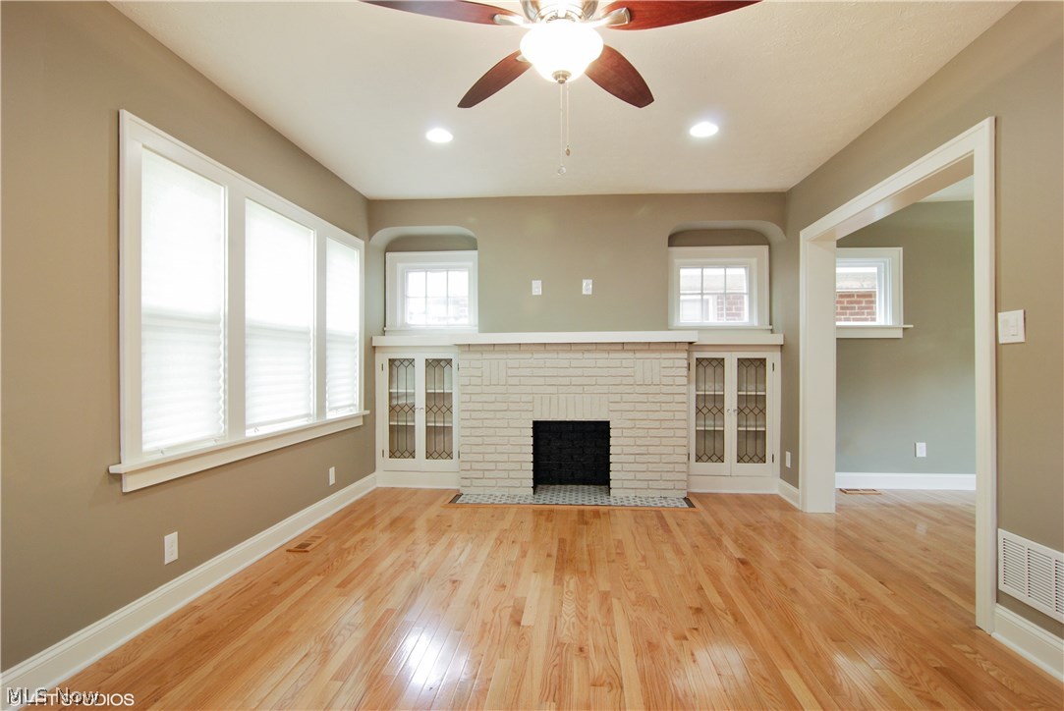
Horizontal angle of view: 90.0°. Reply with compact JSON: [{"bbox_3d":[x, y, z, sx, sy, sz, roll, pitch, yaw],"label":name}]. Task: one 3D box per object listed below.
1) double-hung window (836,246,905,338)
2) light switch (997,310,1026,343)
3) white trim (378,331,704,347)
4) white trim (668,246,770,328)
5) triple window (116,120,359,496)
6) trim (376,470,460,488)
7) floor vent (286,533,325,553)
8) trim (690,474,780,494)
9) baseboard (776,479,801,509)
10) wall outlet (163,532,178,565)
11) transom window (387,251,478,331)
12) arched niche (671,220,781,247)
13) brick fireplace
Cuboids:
[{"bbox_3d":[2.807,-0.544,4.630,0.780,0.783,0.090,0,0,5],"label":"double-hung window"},{"bbox_3d":[1.899,-0.112,2.118,0.015,0.125,0.125,0,0,5],"label":"light switch"},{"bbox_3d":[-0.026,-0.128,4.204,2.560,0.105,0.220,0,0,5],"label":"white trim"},{"bbox_3d":[1.536,-0.560,4.384,0.860,0.690,0.060,0,0,5],"label":"white trim"},{"bbox_3d":[-1.534,-0.202,3.255,0.110,1.514,2.380,0,0,5],"label":"triple window"},{"bbox_3d":[-0.939,1.026,4.377,0.700,0.143,0.020,0,0,5],"label":"trim"},{"bbox_3d":[-1.360,1.144,3.256,0.145,0.012,0.315,0,0,5],"label":"floor vent"},{"bbox_3d":[1.600,1.031,4.231,0.690,0.138,0.020,0,0,5],"label":"trim"},{"bbox_3d":[1.938,1.030,4.013,0.020,0.138,0.420,0,0,5],"label":"baseboard"},{"bbox_3d":[-1.502,0.806,2.223,0.010,0.116,0.073,0,0,5],"label":"wall outlet"},{"bbox_3d":[-0.916,-0.593,4.992,0.910,0.754,0.090,0,0,5],"label":"transom window"},{"bbox_3d":[1.649,-1.056,4.618,0.958,0.142,0.350,0,0,5],"label":"arched niche"},{"bbox_3d":[0.334,0.507,4.346,1.790,1.190,0.360,0,0,5],"label":"brick fireplace"}]

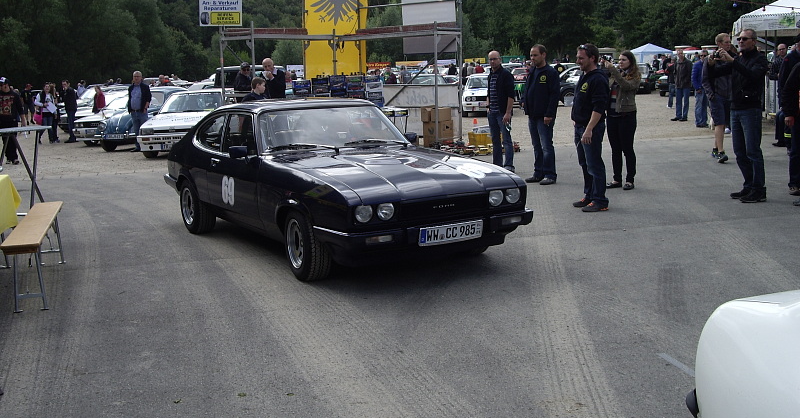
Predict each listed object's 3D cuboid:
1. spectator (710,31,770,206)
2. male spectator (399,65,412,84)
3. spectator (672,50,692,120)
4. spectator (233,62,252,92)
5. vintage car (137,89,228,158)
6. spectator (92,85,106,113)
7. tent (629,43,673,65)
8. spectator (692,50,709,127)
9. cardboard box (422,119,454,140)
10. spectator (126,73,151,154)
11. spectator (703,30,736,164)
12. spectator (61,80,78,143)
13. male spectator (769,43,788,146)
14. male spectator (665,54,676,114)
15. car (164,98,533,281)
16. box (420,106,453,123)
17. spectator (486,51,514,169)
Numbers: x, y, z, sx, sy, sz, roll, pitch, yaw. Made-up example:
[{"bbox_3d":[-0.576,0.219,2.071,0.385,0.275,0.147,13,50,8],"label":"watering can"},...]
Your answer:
[{"bbox_3d":[3.680,-1.021,9.520,0.600,1.810,0.520,-7,10,-28],"label":"spectator"},{"bbox_3d":[0.235,-4.352,32.132,0.500,1.760,0.360,-7,10,-30],"label":"male spectator"},{"bbox_3d":[7.220,-3.162,22.464,0.520,1.790,0.360,2,9,20],"label":"spectator"},{"bbox_3d":[-3.025,-1.927,16.869,0.520,1.770,0.380,-6,10,-29],"label":"spectator"},{"bbox_3d":[-4.204,-1.915,18.972,1.640,1.370,4.000,-1,9,5],"label":"vintage car"},{"bbox_3d":[-8.582,-2.711,25.081,0.480,1.600,0.350,7,12,44],"label":"spectator"},{"bbox_3d":[18.957,-11.040,66.211,2.850,2.750,2.850,-3,9,-5],"label":"tent"},{"bbox_3d":[6.935,-2.744,20.067,0.500,1.750,0.360,1,9,14],"label":"spectator"},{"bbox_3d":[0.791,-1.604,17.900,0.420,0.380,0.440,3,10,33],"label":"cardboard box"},{"bbox_3d":[-5.768,-2.153,19.366,0.550,1.760,0.360,-1,9,5],"label":"spectator"},{"bbox_3d":[4.782,-1.640,13.009,0.540,1.850,0.420,-9,11,-38],"label":"spectator"},{"bbox_3d":[-9.285,-2.755,24.672,0.500,1.720,0.400,7,12,44],"label":"spectator"},{"bbox_3d":[6.606,-1.971,15.167,0.520,1.750,0.380,4,10,30],"label":"male spectator"},{"bbox_3d":[9.019,-4.160,29.172,0.380,1.720,0.500,-6,9,-25],"label":"male spectator"},{"bbox_3d":[-0.771,-0.340,7.903,1.700,1.310,4.360,-7,10,-30],"label":"car"},{"bbox_3d":[0.746,-1.921,17.950,0.470,0.310,0.420,-7,10,-28],"label":"box"},{"bbox_3d":[1.580,-1.558,13.667,0.360,1.790,0.500,-9,11,-40],"label":"spectator"}]

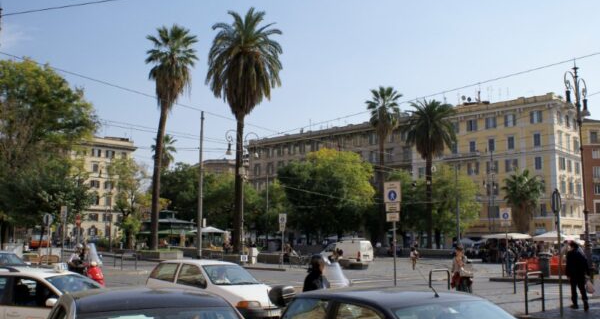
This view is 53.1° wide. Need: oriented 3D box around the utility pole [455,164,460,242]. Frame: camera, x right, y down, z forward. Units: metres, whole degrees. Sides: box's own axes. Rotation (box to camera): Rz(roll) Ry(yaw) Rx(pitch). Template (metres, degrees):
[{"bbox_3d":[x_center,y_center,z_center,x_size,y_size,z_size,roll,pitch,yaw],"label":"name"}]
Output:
[{"bbox_3d":[16.878,5.513,63.858,0.270,10.266,0.270,0,-8,0],"label":"utility pole"}]

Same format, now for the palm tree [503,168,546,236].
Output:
[{"bbox_3d":[23.173,5.574,61.829,4.355,9.576,4.355,0,-8,0],"label":"palm tree"}]

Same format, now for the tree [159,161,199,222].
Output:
[{"bbox_3d":[-16.661,6.697,81.870,7.000,12.970,7.000,0,-8,0],"label":"tree"}]

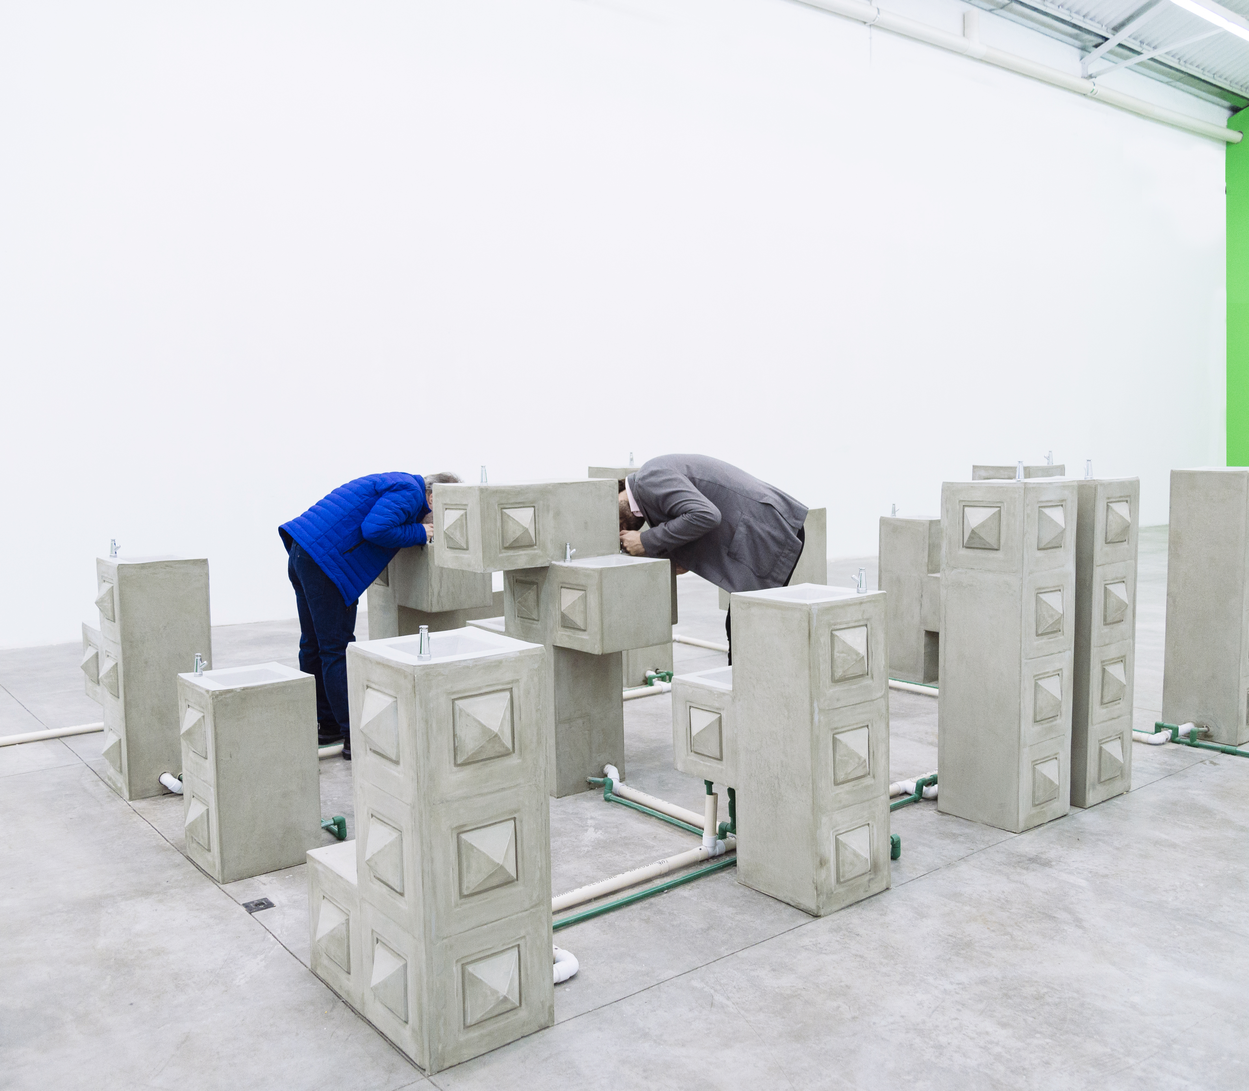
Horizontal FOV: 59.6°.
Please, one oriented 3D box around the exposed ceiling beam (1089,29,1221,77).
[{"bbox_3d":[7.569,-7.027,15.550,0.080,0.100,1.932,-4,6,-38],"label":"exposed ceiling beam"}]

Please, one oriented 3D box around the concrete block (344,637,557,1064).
[{"bbox_3d":[-0.409,0.679,2.553,0.346,0.908,0.366,-4,6,-38],"label":"concrete block"}]

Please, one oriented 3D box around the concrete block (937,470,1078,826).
[{"bbox_3d":[1.374,0.373,3.918,0.327,1.206,0.325,-5,6,-38],"label":"concrete block"}]

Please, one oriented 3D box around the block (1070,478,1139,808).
[{"bbox_3d":[1.720,0.349,4.172,0.326,1.199,0.326,-5,6,-38],"label":"block"}]

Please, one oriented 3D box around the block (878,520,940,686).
[{"bbox_3d":[1.730,0.301,6.369,0.326,0.911,0.326,-5,6,-38],"label":"block"}]

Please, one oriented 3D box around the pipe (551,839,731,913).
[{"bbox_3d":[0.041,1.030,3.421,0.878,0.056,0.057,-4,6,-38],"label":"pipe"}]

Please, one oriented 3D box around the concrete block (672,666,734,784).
[{"bbox_3d":[0.374,0.581,3.576,0.346,0.306,0.293,-4,6,-38],"label":"concrete block"}]

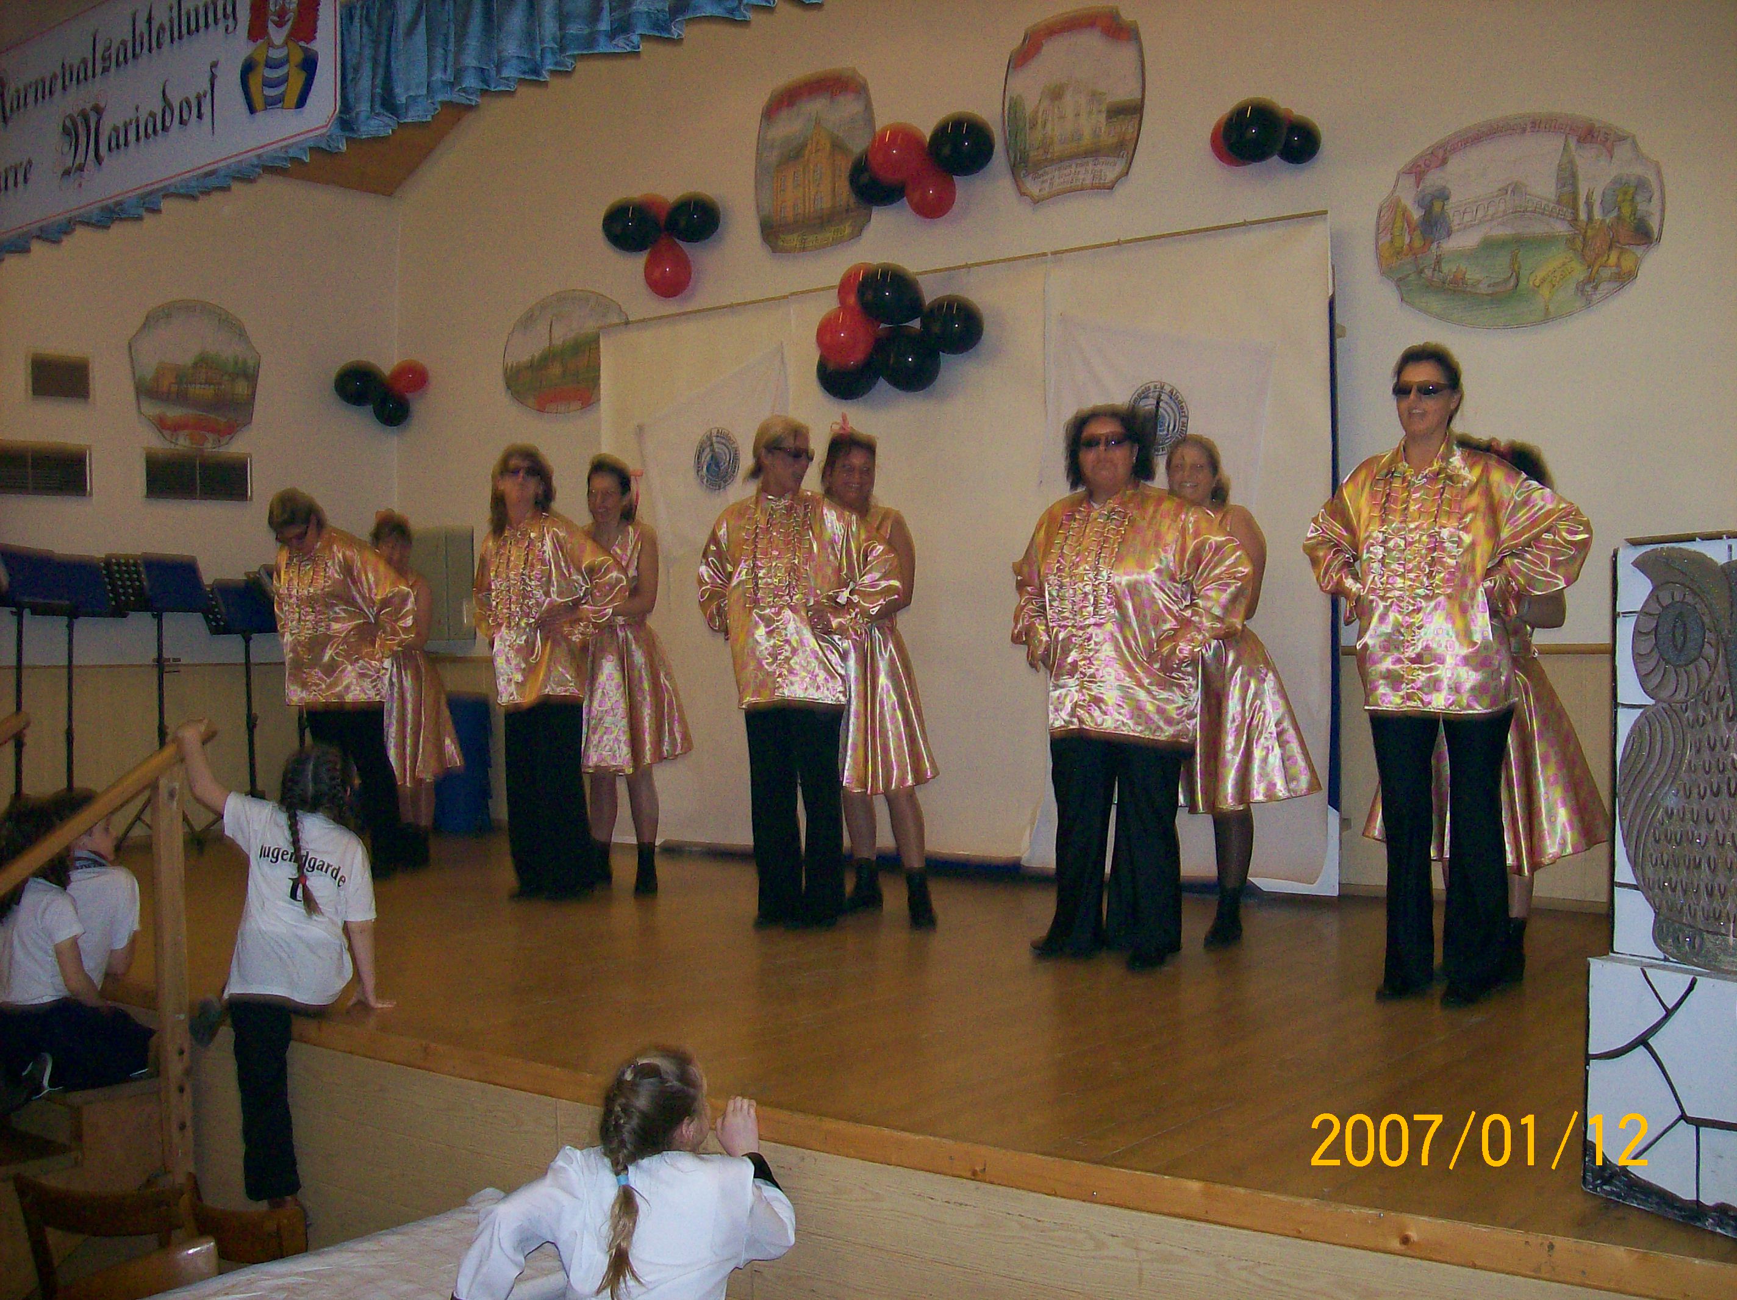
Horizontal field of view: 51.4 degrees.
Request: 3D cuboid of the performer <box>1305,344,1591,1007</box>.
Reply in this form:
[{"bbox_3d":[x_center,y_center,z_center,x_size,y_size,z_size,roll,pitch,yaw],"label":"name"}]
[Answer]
[{"bbox_3d":[1.533,0.052,4.779,0.740,1.725,0.440,-1,-1,30],"label":"performer"}]

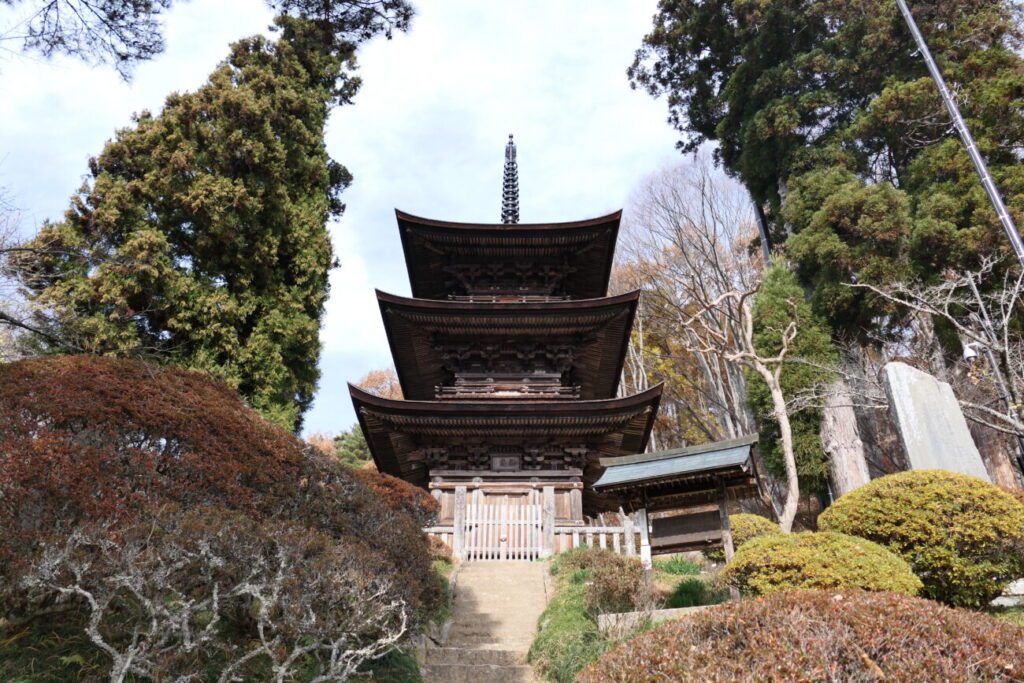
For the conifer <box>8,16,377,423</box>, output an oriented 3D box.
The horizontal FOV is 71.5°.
[{"bbox_3d":[-9.377,-2.994,20.692,8.800,20.000,8.600,0,-31,0],"label":"conifer"}]

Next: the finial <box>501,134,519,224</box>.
[{"bbox_3d":[-0.068,-5.481,24.218,0.600,4.141,0.600,0,-29,0],"label":"finial"}]

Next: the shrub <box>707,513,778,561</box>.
[{"bbox_3d":[5.578,4.730,16.910,1.883,1.208,1.789,-9,-31,16],"label":"shrub"}]

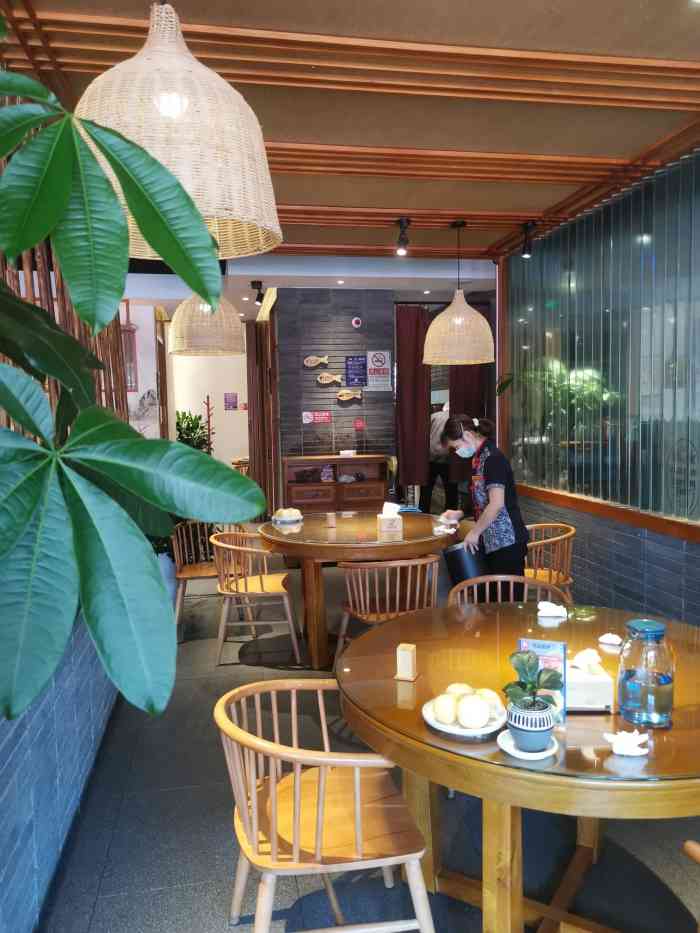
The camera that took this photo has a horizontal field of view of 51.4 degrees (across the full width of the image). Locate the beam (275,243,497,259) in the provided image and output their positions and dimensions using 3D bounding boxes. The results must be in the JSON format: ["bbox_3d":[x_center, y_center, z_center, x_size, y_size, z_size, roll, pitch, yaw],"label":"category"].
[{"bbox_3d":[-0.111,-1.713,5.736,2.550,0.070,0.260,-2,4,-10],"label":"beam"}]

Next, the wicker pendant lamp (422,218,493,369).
[{"bbox_3d":[0.731,-1.166,4.885,0.482,0.922,0.482,-2,5,-10],"label":"wicker pendant lamp"}]

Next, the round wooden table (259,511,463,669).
[{"bbox_3d":[0.043,0.771,4.790,1.330,0.755,1.330,-1,4,0],"label":"round wooden table"}]

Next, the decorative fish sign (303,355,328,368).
[{"bbox_3d":[-0.342,-1.079,7.472,0.260,0.140,0.030,-2,4,-10],"label":"decorative fish sign"}]

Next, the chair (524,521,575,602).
[{"bbox_3d":[1.194,0.767,4.775,0.570,0.735,0.575,-2,4,-16],"label":"chair"}]

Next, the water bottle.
[{"bbox_3d":[0.658,0.452,1.607,0.113,0.214,0.113,-2,5,-10],"label":"water bottle"}]

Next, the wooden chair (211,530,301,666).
[{"bbox_3d":[-0.569,0.767,4.391,0.530,0.725,0.540,-1,4,-3],"label":"wooden chair"}]

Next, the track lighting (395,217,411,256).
[{"bbox_3d":[0.339,-1.502,4.794,0.090,0.250,0.110,-2,4,-10],"label":"track lighting"}]

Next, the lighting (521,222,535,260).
[{"bbox_3d":[1.192,-1.512,4.891,0.090,0.250,0.100,0,5,10],"label":"lighting"}]

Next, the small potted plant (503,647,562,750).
[{"bbox_3d":[0.374,0.474,1.483,0.122,0.186,0.118,0,5,14],"label":"small potted plant"}]

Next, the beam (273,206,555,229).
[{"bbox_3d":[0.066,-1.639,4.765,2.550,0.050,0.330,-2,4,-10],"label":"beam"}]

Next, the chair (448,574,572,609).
[{"bbox_3d":[0.653,0.858,2.953,0.540,0.725,0.530,0,5,7],"label":"chair"}]

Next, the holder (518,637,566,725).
[{"bbox_3d":[0.425,0.473,1.606,0.099,0.181,0.035,0,5,16],"label":"holder"}]

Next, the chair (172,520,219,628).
[{"bbox_3d":[-0.937,0.773,5.081,0.575,0.735,0.570,-2,4,-13],"label":"chair"}]

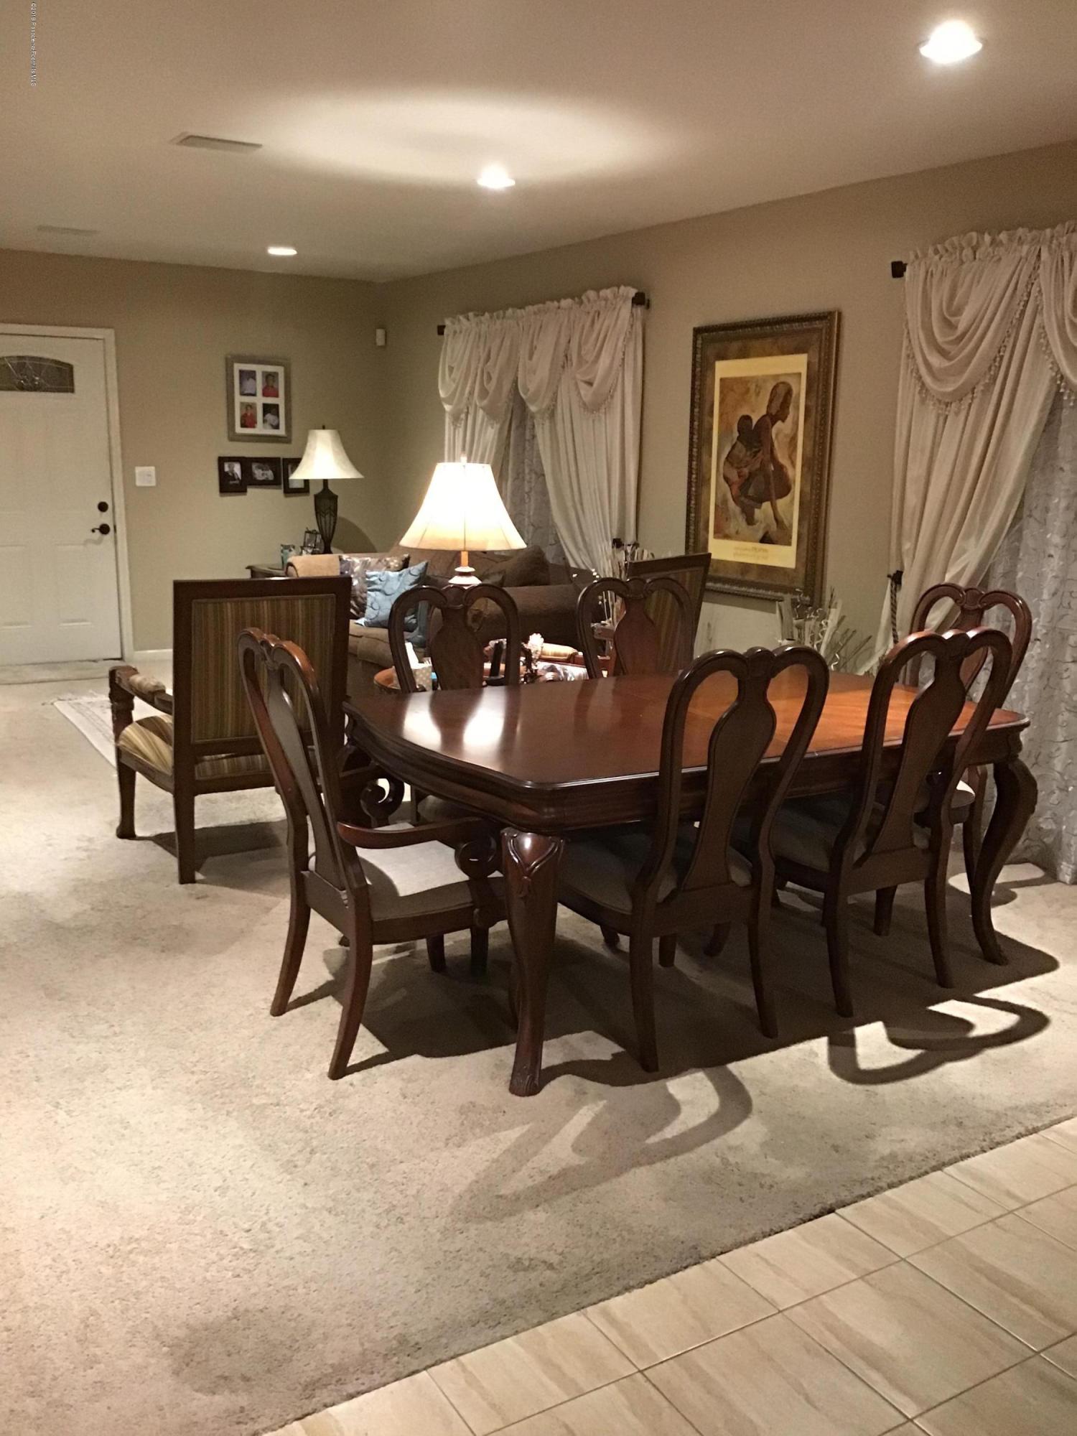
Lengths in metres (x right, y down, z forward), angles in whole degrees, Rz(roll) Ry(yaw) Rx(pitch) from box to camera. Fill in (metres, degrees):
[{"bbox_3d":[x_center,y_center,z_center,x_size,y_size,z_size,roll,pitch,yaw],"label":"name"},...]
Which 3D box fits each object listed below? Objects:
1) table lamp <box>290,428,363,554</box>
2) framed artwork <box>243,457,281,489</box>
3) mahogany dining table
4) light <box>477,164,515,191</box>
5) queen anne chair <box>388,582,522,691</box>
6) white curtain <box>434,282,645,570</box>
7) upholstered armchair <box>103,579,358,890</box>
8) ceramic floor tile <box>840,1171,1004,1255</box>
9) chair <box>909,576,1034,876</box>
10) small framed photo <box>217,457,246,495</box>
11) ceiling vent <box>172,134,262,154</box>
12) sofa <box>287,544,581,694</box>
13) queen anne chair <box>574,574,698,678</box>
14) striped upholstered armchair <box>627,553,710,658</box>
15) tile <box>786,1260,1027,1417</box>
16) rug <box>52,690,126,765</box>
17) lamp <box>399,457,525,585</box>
[{"bbox_3d":[-1.388,-1.465,8.420,0.475,0.870,0.475,-6,14,-31],"label":"table lamp"},{"bbox_3d":[-1.877,-1.680,8.798,0.255,0.190,0.020,-6,14,-31],"label":"framed artwork"},{"bbox_3d":[0.441,0.346,3.765,1.820,0.753,1.080,-6,14,-31],"label":"mahogany dining table"},{"bbox_3d":[-0.175,-2.225,5.315,0.165,0.050,0.165,1,12,0],"label":"light"},{"bbox_3d":[-0.124,0.141,3.965,0.520,1.043,0.600,-5,14,-27],"label":"queen anne chair"},{"bbox_3d":[-0.083,-1.234,7.426,0.170,2.200,2.070,-6,14,-31],"label":"white curtain"},{"bbox_3d":[-1.098,-0.021,4.663,0.720,1.050,0.800,-6,14,-29],"label":"upholstered armchair"},{"bbox_3d":[0.782,1.007,2.609,0.300,0.010,0.178,-6,14,-31],"label":"ceramic floor tile"},{"bbox_3d":[1.168,0.116,4.200,0.620,1.060,0.610,-7,15,-34],"label":"chair"},{"bbox_3d":[-2.054,-1.633,8.664,0.183,0.235,0.020,-6,14,-31],"label":"small framed photo"},{"bbox_3d":[-1.181,-2.111,4.728,0.300,0.020,0.195,-6,14,-31],"label":"ceiling vent"},{"bbox_3d":[-0.622,-0.554,7.427,0.920,0.920,2.500,-6,14,-31],"label":"sofa"},{"bbox_3d":[0.479,0.087,4.272,0.520,1.043,0.600,-5,14,-27],"label":"queen anne chair"},{"bbox_3d":[0.257,-0.201,5.565,0.710,1.030,0.680,11,16,39],"label":"striped upholstered armchair"},{"bbox_3d":[0.647,1.082,2.255,0.306,0.010,0.304,-6,14,-31],"label":"tile"},{"bbox_3d":[-1.800,0.014,6.862,1.250,0.012,1.870,-7,15,-31],"label":"rug"},{"bbox_3d":[-0.279,-0.568,4.792,0.472,0.810,0.472,1,12,0],"label":"lamp"}]

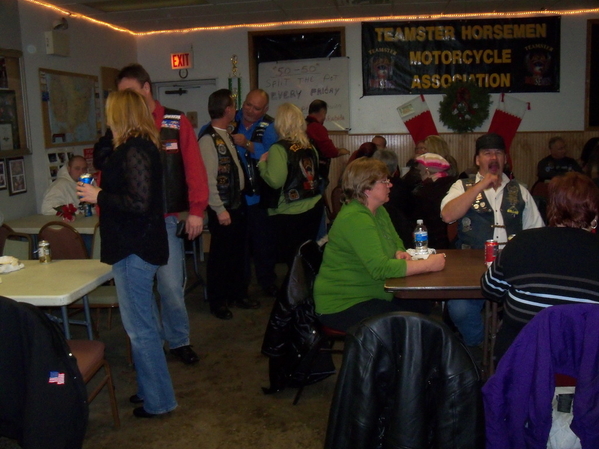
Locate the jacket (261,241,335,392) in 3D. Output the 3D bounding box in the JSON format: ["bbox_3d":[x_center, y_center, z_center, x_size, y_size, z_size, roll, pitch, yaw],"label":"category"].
[{"bbox_3d":[0.036,0.468,3.401,0.380,0.790,0.480,0,10,8],"label":"jacket"}]

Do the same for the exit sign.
[{"bbox_3d":[-1.547,-2.143,7.936,0.280,0.200,0.080,0,10,6],"label":"exit sign"}]

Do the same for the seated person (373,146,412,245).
[{"bbox_3d":[0.709,0.013,4.971,0.520,1.265,0.740,0,10,6],"label":"seated person"}]

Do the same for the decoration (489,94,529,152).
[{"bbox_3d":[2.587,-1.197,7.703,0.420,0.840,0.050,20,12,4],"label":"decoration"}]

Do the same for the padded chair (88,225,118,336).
[{"bbox_3d":[-1.248,0.423,4.010,0.460,0.870,0.620,0,10,8],"label":"padded chair"}]

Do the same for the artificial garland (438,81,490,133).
[{"bbox_3d":[2.082,-1.489,7.640,0.630,0.630,0.140,0,10,6],"label":"artificial garland"}]

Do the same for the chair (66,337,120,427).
[{"bbox_3d":[-1.147,0.659,2.696,0.460,0.870,0.620,-1,10,0],"label":"chair"}]

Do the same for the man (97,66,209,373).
[{"bbox_3d":[-0.865,-0.055,3.823,0.620,1.830,0.420,1,10,11],"label":"man"}]

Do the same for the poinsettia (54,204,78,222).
[{"bbox_3d":[-1.891,-0.098,4.866,0.160,0.150,0.140,0,10,8],"label":"poinsettia"}]

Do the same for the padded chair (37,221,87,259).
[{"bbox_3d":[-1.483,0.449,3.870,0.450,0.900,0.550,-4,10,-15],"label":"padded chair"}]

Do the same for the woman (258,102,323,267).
[{"bbox_3d":[-0.076,-0.162,4.960,0.520,1.640,0.420,-7,12,-34],"label":"woman"}]

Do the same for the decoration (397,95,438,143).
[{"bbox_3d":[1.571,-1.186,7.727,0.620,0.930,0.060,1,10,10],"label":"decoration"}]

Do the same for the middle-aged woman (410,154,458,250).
[{"bbox_3d":[0.930,0.052,4.831,0.520,1.240,0.720,-6,11,-29],"label":"middle-aged woman"}]

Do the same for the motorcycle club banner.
[{"bbox_3d":[2.032,-2.107,7.595,2.430,0.910,0.020,0,10,6],"label":"motorcycle club banner"}]

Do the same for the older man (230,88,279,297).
[{"bbox_3d":[-0.366,-0.279,5.295,0.600,1.770,0.420,2,10,17],"label":"older man"}]

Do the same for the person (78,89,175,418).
[{"bbox_3d":[-0.894,0.173,3.130,0.500,1.670,0.430,4,11,27],"label":"person"}]

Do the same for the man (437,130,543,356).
[{"bbox_3d":[1.174,0.156,3.740,0.600,1.380,0.760,1,10,12],"label":"man"}]

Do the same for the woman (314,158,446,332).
[{"bbox_3d":[0.435,0.313,3.108,0.760,1.301,0.560,1,10,9],"label":"woman"}]

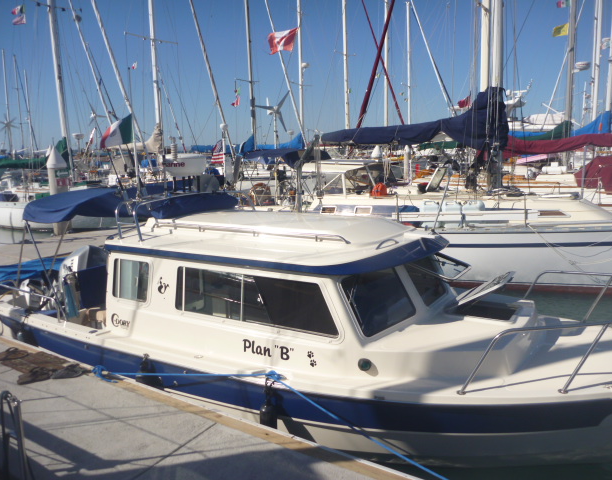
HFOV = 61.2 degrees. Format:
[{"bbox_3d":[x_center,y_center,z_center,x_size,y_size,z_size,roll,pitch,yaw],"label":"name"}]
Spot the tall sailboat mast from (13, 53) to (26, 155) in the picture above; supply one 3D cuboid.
[{"bbox_3d":[-31.277,-14.341,56.514,0.200,11.195,0.200,-1,10,0],"label":"tall sailboat mast"}]

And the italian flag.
[{"bbox_3d":[-2.031,-1.163,5.550,0.360,0.350,0.120,-1,10,0],"label":"italian flag"}]

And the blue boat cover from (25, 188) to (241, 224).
[{"bbox_3d":[-2.202,-0.502,6.792,2.150,0.420,1.750,5,11,27],"label":"blue boat cover"}]

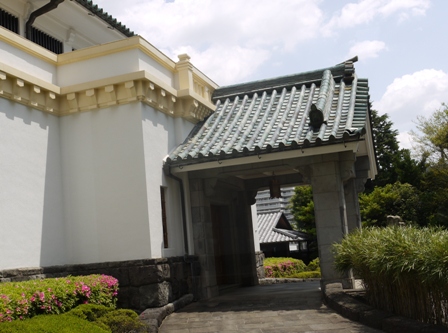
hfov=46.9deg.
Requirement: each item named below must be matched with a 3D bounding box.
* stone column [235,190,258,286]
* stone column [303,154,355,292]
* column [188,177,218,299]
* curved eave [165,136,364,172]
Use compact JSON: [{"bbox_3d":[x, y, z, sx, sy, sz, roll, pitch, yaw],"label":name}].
[{"bbox_3d":[0.808,2.571,18.645,0.580,3.350,0.640,-7,-9,19],"label":"stone column"},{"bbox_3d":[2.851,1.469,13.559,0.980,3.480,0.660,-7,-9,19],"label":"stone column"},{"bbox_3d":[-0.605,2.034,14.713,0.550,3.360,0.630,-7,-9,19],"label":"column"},{"bbox_3d":[0.901,-0.266,12.791,5.120,0.360,0.420,-7,-9,19],"label":"curved eave"}]

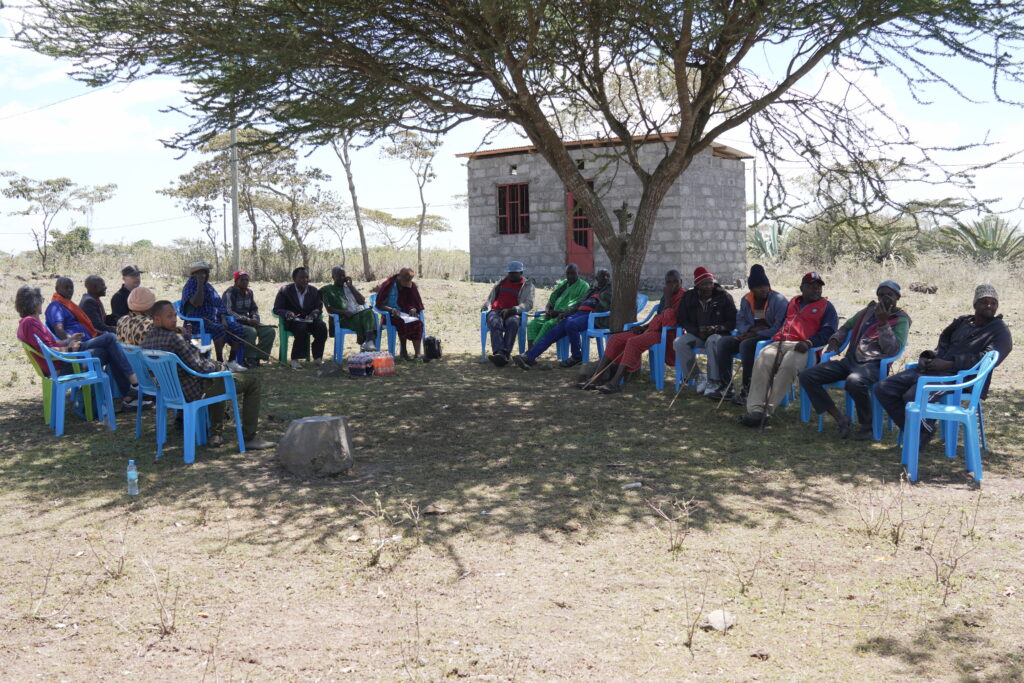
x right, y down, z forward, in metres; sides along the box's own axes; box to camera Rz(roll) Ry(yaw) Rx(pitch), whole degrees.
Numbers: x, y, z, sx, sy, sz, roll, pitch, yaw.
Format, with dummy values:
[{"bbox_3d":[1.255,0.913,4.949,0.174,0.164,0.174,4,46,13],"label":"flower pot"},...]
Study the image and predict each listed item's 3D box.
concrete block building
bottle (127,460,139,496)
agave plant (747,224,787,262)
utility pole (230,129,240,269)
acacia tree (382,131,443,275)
[{"bbox_3d":[2.298,-3.126,26.070,6.837,3.413,3.463,3,6,39],"label":"concrete block building"},{"bbox_3d":[-2.369,0.852,6.400,0.068,0.217,0.068,-1,5,0],"label":"bottle"},{"bbox_3d":[9.195,-3.541,37.000,1.650,1.500,1.650,-1,5,0],"label":"agave plant"},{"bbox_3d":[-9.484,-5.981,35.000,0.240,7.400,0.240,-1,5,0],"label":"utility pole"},{"bbox_3d":[-3.158,-4.364,32.500,1.950,4.600,1.950,-1,5,0],"label":"acacia tree"}]

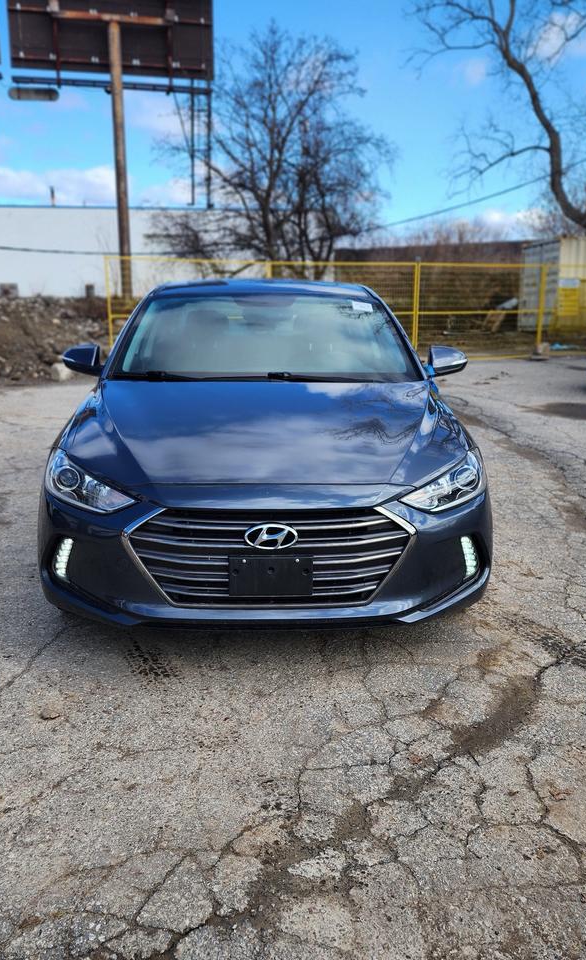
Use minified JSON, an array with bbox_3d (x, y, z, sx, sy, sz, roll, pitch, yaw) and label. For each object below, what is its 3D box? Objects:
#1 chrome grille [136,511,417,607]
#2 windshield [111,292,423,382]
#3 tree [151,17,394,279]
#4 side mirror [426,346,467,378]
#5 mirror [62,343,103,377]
[{"bbox_3d":[-0.075,0.251,2.907,0.970,0.340,0.180,0,13,-3],"label":"chrome grille"},{"bbox_3d":[-0.141,-0.731,4.265,1.460,0.170,0.920,0,39,-3],"label":"windshield"},{"bbox_3d":[-0.558,-9.044,25.651,7.000,8.629,6.600,0,12,0],"label":"tree"},{"bbox_3d":[0.778,-0.601,4.316,0.220,0.160,0.180,0,13,-3],"label":"side mirror"},{"bbox_3d":[-1.055,-0.593,4.232,0.220,0.160,0.180,0,13,-3],"label":"mirror"}]

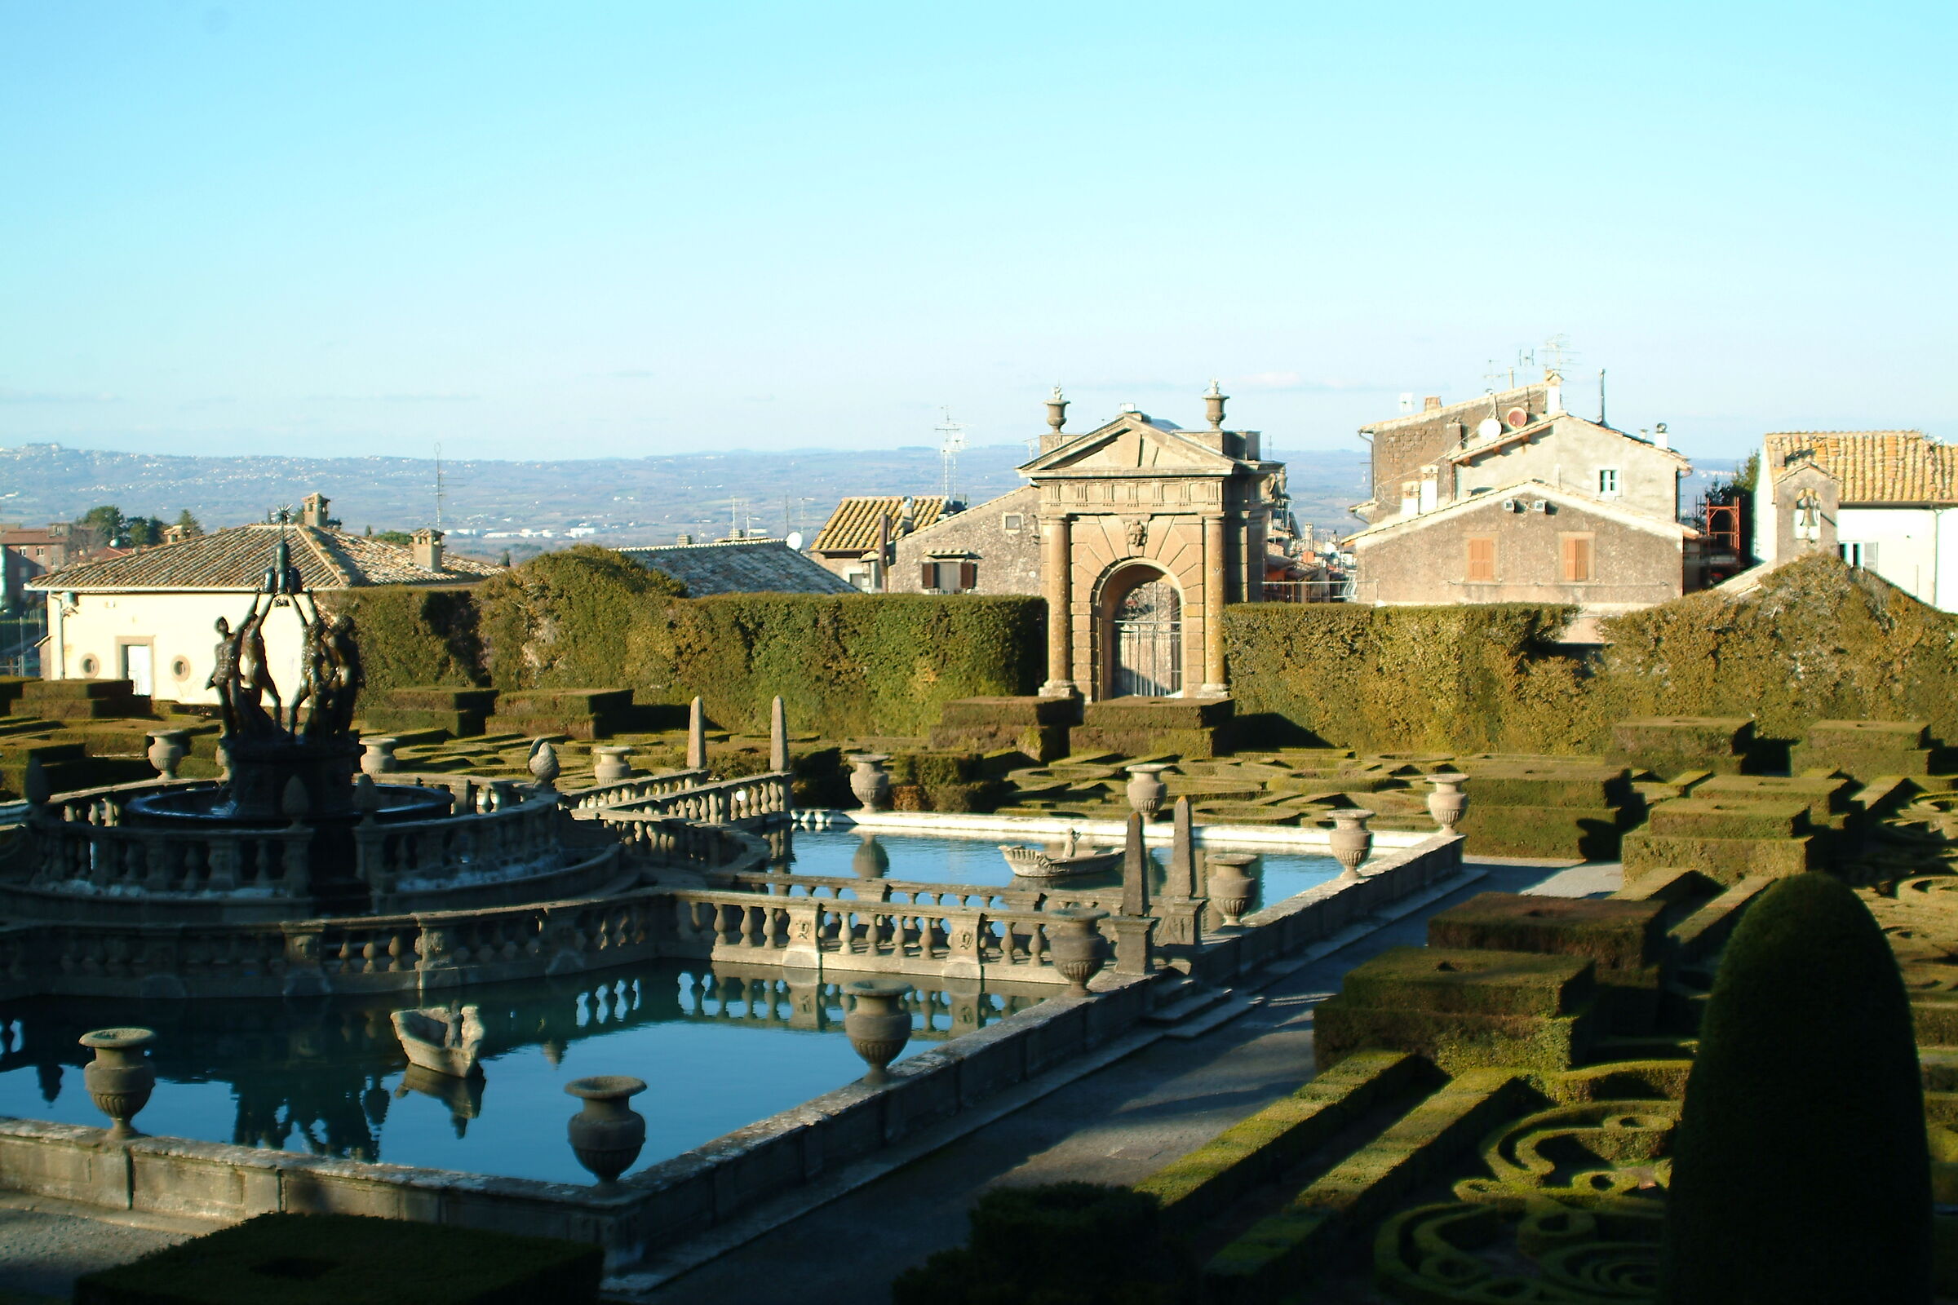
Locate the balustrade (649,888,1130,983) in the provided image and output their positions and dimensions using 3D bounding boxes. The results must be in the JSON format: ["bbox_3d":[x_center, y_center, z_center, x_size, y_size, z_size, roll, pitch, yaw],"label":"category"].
[{"bbox_3d":[-1.302,4.341,42.989,7.803,1.040,0.459,1,4,25],"label":"balustrade"}]

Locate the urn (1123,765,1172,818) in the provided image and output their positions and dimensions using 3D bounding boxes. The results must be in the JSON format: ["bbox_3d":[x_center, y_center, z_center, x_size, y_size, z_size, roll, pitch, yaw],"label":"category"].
[{"bbox_3d":[3.496,2.989,59.007,0.859,1.114,0.859,1,4,25],"label":"urn"}]

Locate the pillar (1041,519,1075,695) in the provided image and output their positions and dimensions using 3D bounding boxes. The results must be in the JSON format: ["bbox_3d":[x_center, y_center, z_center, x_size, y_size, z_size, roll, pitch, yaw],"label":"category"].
[{"bbox_3d":[2.456,-1.408,85.657,0.949,5.522,0.949,1,4,25],"label":"pillar"}]

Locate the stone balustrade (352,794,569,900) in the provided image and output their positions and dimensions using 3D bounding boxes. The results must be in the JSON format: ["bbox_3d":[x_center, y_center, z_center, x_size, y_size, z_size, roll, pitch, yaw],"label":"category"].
[{"bbox_3d":[-8.377,3.229,47.678,1.454,1.056,5.967,1,4,25],"label":"stone balustrade"}]

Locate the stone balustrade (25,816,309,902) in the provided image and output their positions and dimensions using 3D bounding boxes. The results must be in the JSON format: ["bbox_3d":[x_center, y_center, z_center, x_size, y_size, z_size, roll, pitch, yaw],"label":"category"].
[{"bbox_3d":[-13.671,3.398,45.832,6.120,1.056,1.454,1,4,26],"label":"stone balustrade"}]

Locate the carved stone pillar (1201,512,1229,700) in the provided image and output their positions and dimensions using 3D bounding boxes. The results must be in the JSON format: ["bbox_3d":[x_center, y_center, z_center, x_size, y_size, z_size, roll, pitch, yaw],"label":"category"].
[{"bbox_3d":[6.783,-1.388,81.426,0.706,5.292,0.706,1,4,26],"label":"carved stone pillar"}]

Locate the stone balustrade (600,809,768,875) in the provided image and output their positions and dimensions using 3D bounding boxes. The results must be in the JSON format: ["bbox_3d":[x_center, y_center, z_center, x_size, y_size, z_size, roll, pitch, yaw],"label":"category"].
[{"bbox_3d":[-5.173,3.813,51.825,2.020,0.995,9.853,-2,4,-20],"label":"stone balustrade"}]

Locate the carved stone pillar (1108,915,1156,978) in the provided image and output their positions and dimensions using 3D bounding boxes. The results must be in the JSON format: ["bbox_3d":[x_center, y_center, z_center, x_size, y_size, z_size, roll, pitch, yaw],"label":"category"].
[{"bbox_3d":[2.200,4.194,40.476,0.562,0.778,0.533,1,4,26],"label":"carved stone pillar"}]

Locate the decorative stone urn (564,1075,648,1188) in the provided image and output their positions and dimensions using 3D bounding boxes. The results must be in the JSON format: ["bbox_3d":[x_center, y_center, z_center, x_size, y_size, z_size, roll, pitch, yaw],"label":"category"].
[{"bbox_3d":[-3.735,4.793,28.298,0.842,1.102,0.842,-1,4,0],"label":"decorative stone urn"}]

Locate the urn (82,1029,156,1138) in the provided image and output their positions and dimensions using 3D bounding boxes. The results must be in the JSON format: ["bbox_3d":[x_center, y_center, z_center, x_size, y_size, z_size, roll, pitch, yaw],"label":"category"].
[{"bbox_3d":[-9.541,4.831,31.385,0.859,1.114,0.859,1,4,25],"label":"urn"}]

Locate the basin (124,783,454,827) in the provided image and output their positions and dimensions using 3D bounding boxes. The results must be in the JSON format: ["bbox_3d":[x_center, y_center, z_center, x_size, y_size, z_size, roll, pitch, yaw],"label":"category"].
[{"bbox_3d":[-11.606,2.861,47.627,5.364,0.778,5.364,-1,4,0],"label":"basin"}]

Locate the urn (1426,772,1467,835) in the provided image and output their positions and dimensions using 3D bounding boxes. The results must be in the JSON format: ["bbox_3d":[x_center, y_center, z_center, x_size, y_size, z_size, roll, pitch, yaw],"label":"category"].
[{"bbox_3d":[9.105,2.947,55.007,0.842,1.102,0.842,1,4,26],"label":"urn"}]

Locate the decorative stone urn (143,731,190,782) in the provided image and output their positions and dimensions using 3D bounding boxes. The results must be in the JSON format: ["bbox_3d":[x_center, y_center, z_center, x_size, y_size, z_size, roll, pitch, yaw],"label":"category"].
[{"bbox_3d":[-20.081,2.550,70.106,0.859,1.114,0.859,1,4,25],"label":"decorative stone urn"}]

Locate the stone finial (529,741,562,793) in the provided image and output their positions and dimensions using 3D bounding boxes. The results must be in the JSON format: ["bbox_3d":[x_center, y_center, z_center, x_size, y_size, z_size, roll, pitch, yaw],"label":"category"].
[{"bbox_3d":[-7.570,1.987,49.278,0.490,0.878,0.490,-1,4,0],"label":"stone finial"}]

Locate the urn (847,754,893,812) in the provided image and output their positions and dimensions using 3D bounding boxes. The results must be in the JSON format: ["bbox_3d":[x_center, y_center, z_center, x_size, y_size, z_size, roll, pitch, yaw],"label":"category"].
[{"bbox_3d":[-2.415,2.879,61.790,0.859,1.114,0.859,1,4,25],"label":"urn"}]

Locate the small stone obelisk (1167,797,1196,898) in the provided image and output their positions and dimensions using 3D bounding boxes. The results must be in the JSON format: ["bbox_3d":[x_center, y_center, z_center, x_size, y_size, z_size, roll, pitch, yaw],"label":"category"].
[{"bbox_3d":[3.029,2.904,42.417,0.331,1.498,0.331,1,4,26],"label":"small stone obelisk"}]

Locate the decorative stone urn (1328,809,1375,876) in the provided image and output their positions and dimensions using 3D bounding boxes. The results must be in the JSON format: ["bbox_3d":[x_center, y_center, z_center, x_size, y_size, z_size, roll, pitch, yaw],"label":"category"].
[{"bbox_3d":[6.563,3.336,49.722,0.842,1.102,0.842,-1,4,0],"label":"decorative stone urn"}]

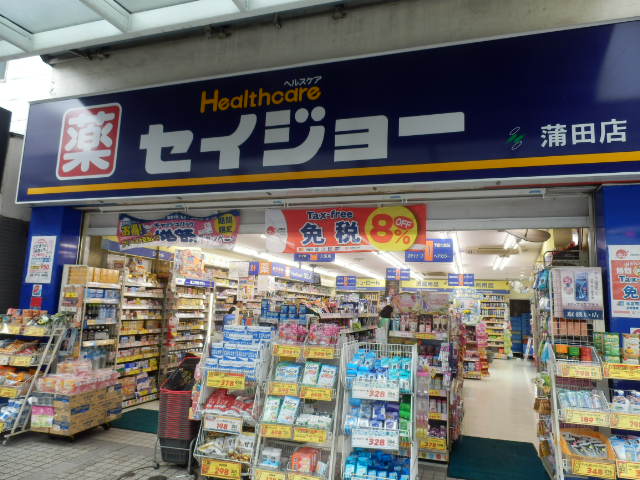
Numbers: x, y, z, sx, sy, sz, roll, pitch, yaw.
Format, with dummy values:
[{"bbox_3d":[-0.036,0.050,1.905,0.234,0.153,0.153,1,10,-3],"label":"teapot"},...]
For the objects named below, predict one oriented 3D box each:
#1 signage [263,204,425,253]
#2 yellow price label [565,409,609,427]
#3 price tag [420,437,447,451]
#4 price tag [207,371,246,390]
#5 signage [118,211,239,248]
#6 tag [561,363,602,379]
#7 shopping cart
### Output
[{"bbox_3d":[0.216,-0.103,4.465,1.672,0.465,0.020,-1,-8,18],"label":"signage"},{"bbox_3d":[1.827,1.220,3.023,0.262,0.084,0.010,-1,-8,18],"label":"yellow price label"},{"bbox_3d":[1.086,1.961,4.246,0.235,0.097,0.010,-1,-8,18],"label":"price tag"},{"bbox_3d":[-0.699,1.052,3.313,0.315,0.110,0.010,-1,-8,18],"label":"price tag"},{"bbox_3d":[-1.656,-0.105,5.088,1.608,0.443,0.030,-1,-8,18],"label":"signage"},{"bbox_3d":[1.864,0.943,3.158,0.252,0.076,0.010,-1,-8,18],"label":"tag"},{"bbox_3d":[-1.181,1.560,4.080,0.370,0.930,0.500,-1,-8,18],"label":"shopping cart"}]

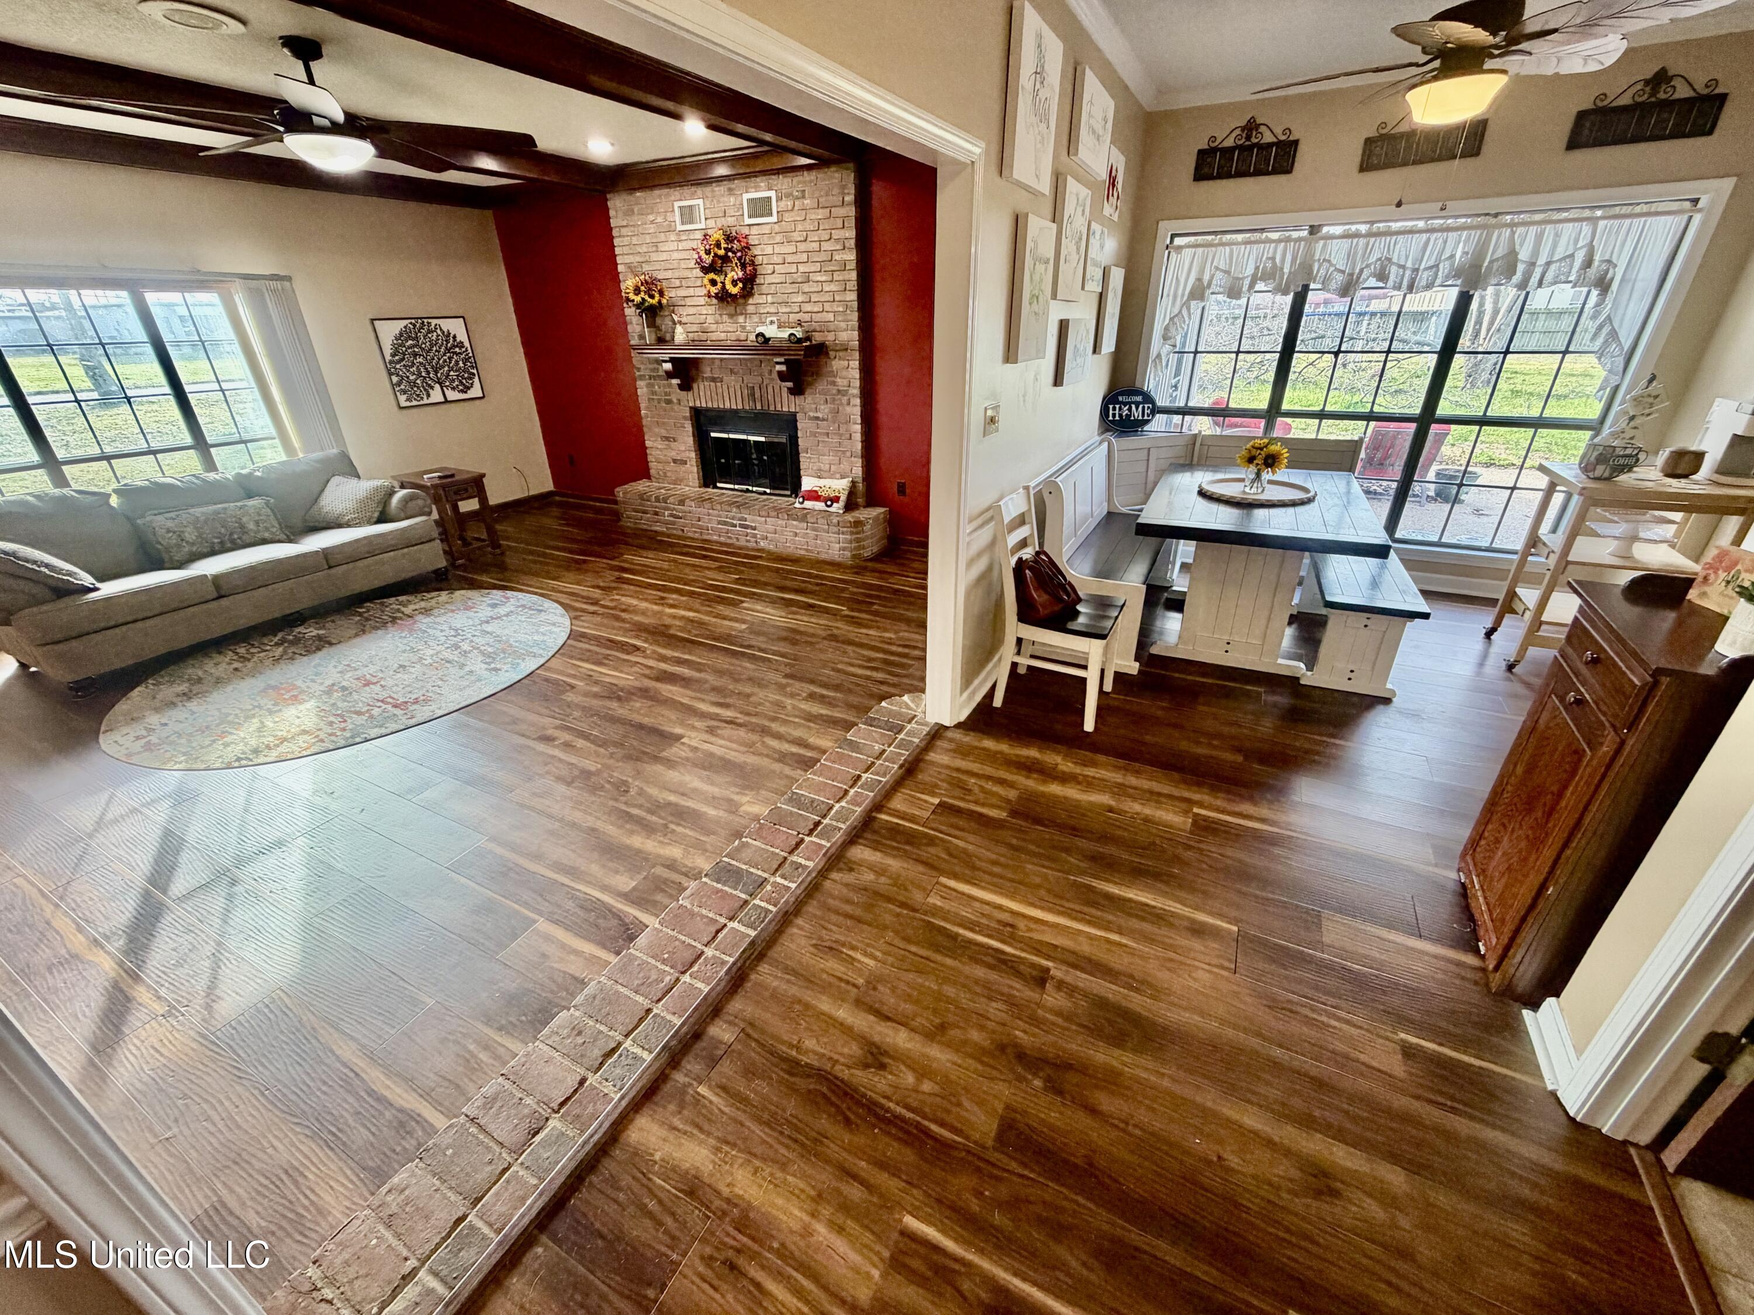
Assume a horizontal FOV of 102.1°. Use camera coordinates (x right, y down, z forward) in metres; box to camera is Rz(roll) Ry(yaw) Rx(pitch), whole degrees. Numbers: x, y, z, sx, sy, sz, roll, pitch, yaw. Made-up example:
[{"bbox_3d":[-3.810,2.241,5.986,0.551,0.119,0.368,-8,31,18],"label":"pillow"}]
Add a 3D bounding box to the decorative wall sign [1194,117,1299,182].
[{"bbox_3d":[2.127,-2.932,4.080,0.535,0.290,0.029,11,28,25],"label":"decorative wall sign"}]

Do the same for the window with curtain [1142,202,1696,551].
[{"bbox_3d":[2.925,-1.629,4.335,2.414,1.798,0.130,11,28,25],"label":"window with curtain"}]

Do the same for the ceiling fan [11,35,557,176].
[{"bbox_3d":[-2.355,-2.316,3.006,1.700,0.445,1.700,12,29,25],"label":"ceiling fan"}]

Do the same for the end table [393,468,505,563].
[{"bbox_3d":[-3.577,-1.200,5.927,0.655,0.628,0.430,12,29,25],"label":"end table"}]

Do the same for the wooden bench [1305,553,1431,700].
[{"bbox_3d":[2.415,-0.255,3.634,0.395,0.446,1.180,11,29,23],"label":"wooden bench"}]

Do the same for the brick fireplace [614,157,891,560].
[{"bbox_3d":[-1.163,-2.227,5.556,2.624,2.592,0.567,11,28,25],"label":"brick fireplace"}]

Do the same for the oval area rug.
[{"bbox_3d":[-3.012,0.001,4.190,2.140,0.012,2.260,12,29,25],"label":"oval area rug"}]

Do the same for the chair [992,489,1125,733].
[{"bbox_3d":[0.791,-0.223,3.077,0.515,0.932,0.450,12,29,25],"label":"chair"}]

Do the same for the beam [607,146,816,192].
[{"bbox_3d":[-1.172,-3.514,5.075,1.976,0.146,0.154,11,28,25],"label":"beam"}]

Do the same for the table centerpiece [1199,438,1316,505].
[{"bbox_3d":[2.023,-0.998,3.734,0.554,0.288,0.554,11,28,25],"label":"table centerpiece"}]

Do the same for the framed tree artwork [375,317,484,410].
[{"bbox_3d":[-3.910,-2.606,6.242,0.032,0.700,0.832,11,28,25],"label":"framed tree artwork"}]

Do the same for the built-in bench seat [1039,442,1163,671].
[{"bbox_3d":[1.334,-0.642,3.924,0.560,0.911,1.330,12,29,25],"label":"built-in bench seat"}]

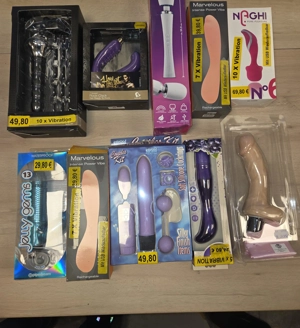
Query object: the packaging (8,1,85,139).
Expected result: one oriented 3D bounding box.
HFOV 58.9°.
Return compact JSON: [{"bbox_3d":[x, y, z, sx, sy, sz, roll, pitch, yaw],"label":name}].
[{"bbox_3d":[-0.228,-0.207,0.610,0.147,0.073,0.280,-1,83,-1],"label":"packaging"}]

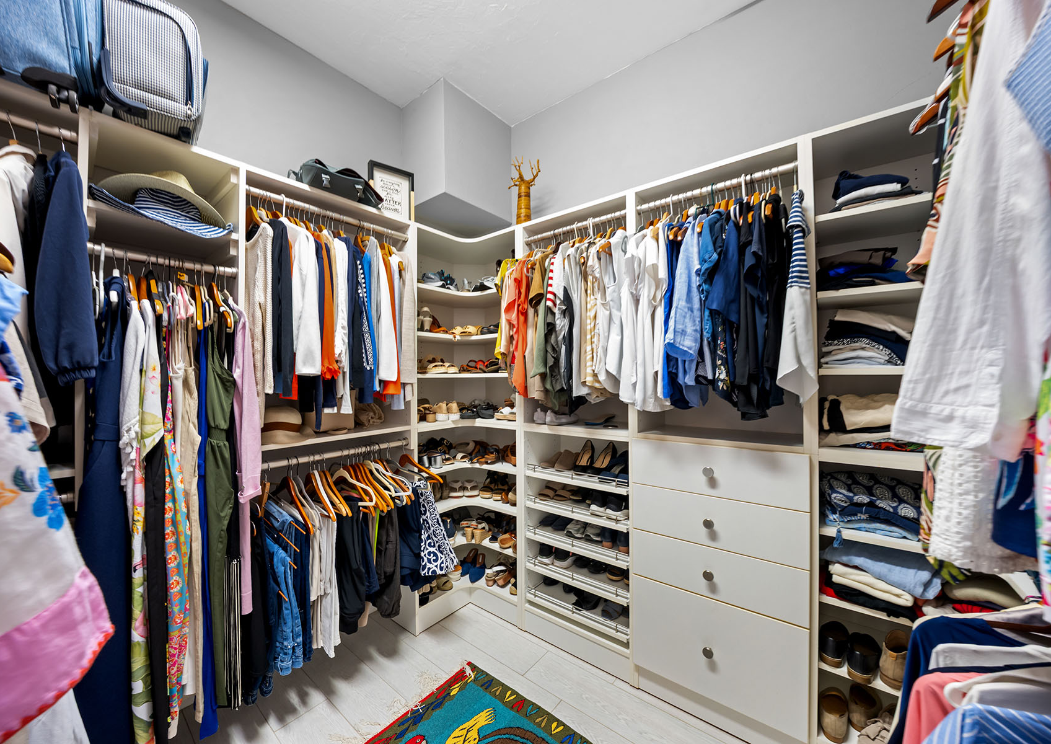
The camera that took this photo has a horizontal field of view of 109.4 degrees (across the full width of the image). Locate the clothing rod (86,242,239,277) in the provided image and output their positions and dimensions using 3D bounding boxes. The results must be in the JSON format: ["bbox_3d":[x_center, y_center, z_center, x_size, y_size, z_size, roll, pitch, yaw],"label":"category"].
[{"bbox_3d":[-1.218,-0.382,1.276,0.032,0.032,0.366,-1,-1,42],"label":"clothing rod"}]

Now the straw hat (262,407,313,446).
[{"bbox_3d":[-1.082,0.219,1.606,0.340,0.120,0.340,-1,-1,42],"label":"straw hat"}]

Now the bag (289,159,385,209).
[{"bbox_3d":[-0.859,-0.863,1.710,0.175,0.168,0.385,-1,-1,41],"label":"bag"}]

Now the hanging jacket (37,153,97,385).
[{"bbox_3d":[-1.370,-0.312,1.104,0.460,0.697,0.130,-1,-1,42],"label":"hanging jacket"}]

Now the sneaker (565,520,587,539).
[{"bbox_3d":[0.309,0.787,1.970,0.095,0.105,0.260,-1,-1,38],"label":"sneaker"}]

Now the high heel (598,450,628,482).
[{"bbox_3d":[0.452,0.451,1.817,0.083,0.130,0.230,-1,-1,38],"label":"high heel"}]

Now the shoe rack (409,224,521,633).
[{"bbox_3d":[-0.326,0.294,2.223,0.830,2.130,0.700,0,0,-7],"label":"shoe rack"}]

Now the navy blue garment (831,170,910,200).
[{"bbox_3d":[1.176,-0.614,1.284,0.190,0.085,0.260,-1,-1,37],"label":"navy blue garment"}]

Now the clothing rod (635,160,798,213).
[{"bbox_3d":[0.733,-0.721,1.473,0.570,0.032,0.030,-1,-1,38],"label":"clothing rod"}]

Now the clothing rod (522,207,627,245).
[{"bbox_3d":[0.239,-0.711,1.833,0.567,0.032,0.032,-1,-1,37],"label":"clothing rod"}]

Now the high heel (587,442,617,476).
[{"bbox_3d":[0.397,0.444,1.907,0.080,0.140,0.230,-1,-1,38],"label":"high heel"}]

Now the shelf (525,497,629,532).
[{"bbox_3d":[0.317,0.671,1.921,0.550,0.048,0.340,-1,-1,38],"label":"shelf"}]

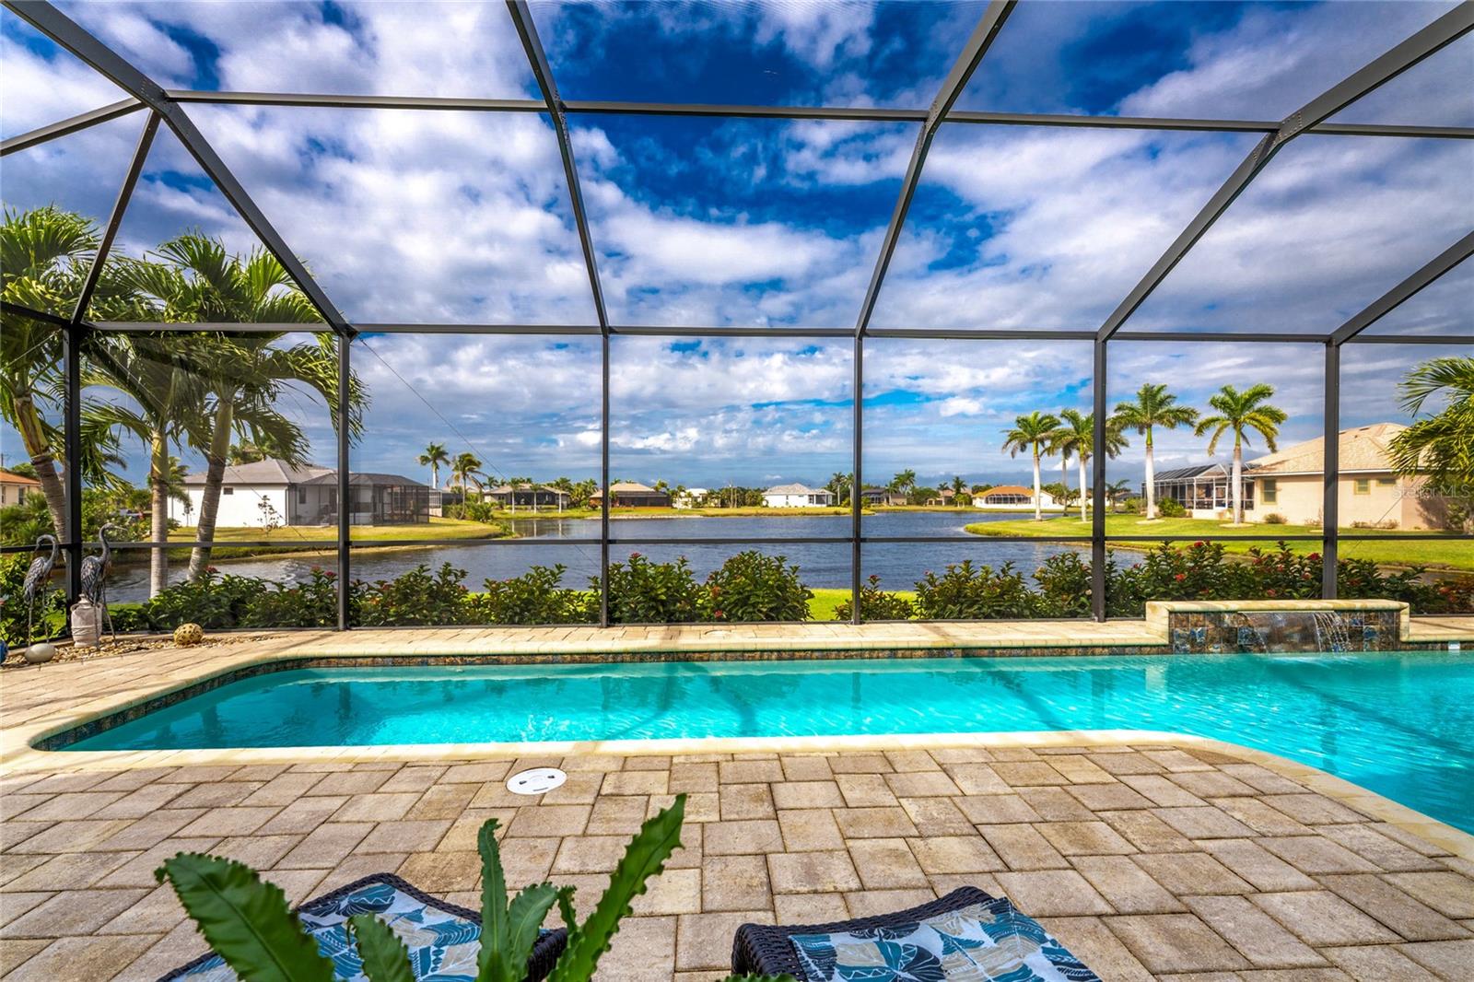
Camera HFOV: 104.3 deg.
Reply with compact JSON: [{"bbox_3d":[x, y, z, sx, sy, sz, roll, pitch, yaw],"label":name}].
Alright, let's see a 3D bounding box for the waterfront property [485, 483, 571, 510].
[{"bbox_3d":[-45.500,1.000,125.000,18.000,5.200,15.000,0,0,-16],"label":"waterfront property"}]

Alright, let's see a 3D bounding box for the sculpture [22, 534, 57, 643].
[{"bbox_3d":[-5.958,0.866,4.900,0.170,0.990,0.260,0,-1,45],"label":"sculpture"}]

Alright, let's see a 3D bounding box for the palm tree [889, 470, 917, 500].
[{"bbox_3d":[41.526,-0.862,143.000,6.300,8.400,6.300,0,0,0],"label":"palm tree"}]

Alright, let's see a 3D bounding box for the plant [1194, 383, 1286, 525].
[{"bbox_3d":[29.650,-2.172,33.800,4.300,8.400,4.300,0,0,0],"label":"plant"}]

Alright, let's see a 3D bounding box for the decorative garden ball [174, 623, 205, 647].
[{"bbox_3d":[-4.873,1.275,5.100,0.200,0.200,0.200,0,0,0],"label":"decorative garden ball"}]

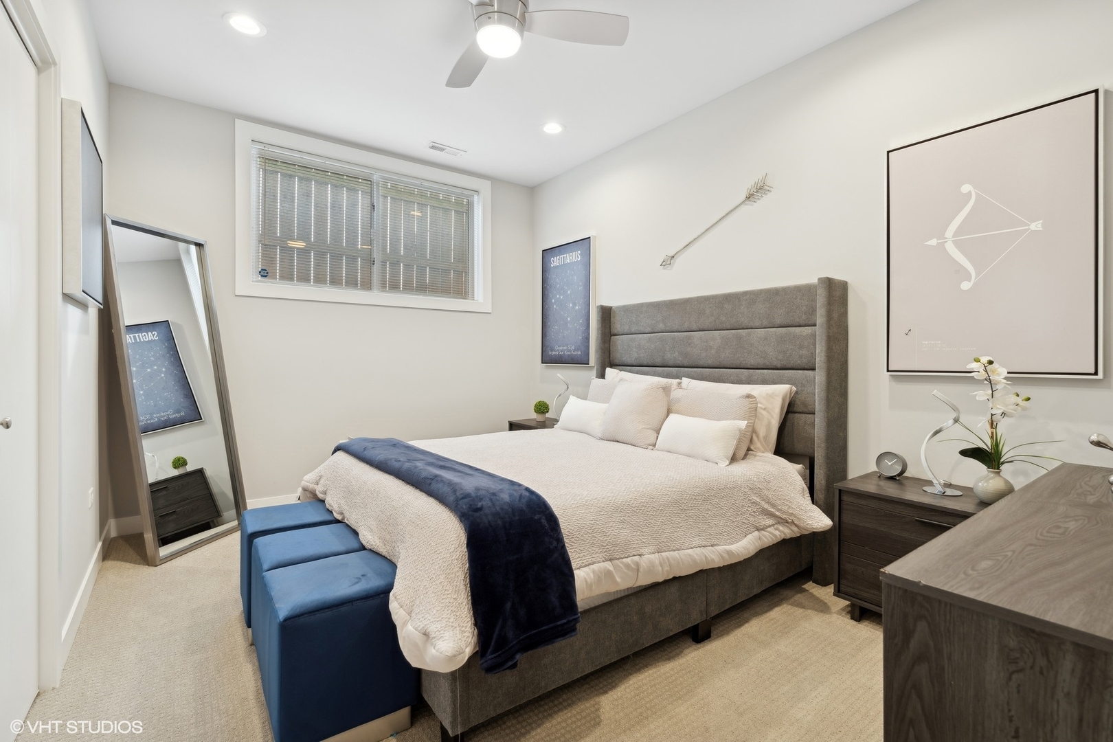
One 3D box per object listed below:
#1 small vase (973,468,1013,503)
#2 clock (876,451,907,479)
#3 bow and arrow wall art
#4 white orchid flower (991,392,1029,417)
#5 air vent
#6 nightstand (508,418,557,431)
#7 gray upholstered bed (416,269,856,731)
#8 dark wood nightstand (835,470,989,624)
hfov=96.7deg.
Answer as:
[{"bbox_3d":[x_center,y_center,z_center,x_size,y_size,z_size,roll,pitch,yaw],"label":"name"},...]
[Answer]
[{"bbox_3d":[1.629,0.421,1.846,0.152,0.136,0.152,0,1,-36],"label":"small vase"},{"bbox_3d":[1.508,0.420,2.234,0.050,0.120,0.113,0,1,-34],"label":"clock"},{"bbox_3d":[1.769,-0.503,2.066,0.050,1.049,0.680,0,1,-36],"label":"bow and arrow wall art"},{"bbox_3d":[1.699,0.125,1.851,0.100,0.095,0.140,-1,1,-43],"label":"white orchid flower"},{"bbox_3d":[-0.896,-1.793,4.026,0.300,0.020,0.140,0,1,-36],"label":"air vent"},{"bbox_3d":[-0.065,0.719,4.201,0.444,0.556,0.546,0,1,-36],"label":"nightstand"},{"bbox_3d":[0.104,0.283,2.548,2.145,1.487,1.696,0,1,-36],"label":"gray upholstered bed"},{"bbox_3d":[1.520,0.765,2.027,0.444,0.560,0.546,0,1,-36],"label":"dark wood nightstand"}]

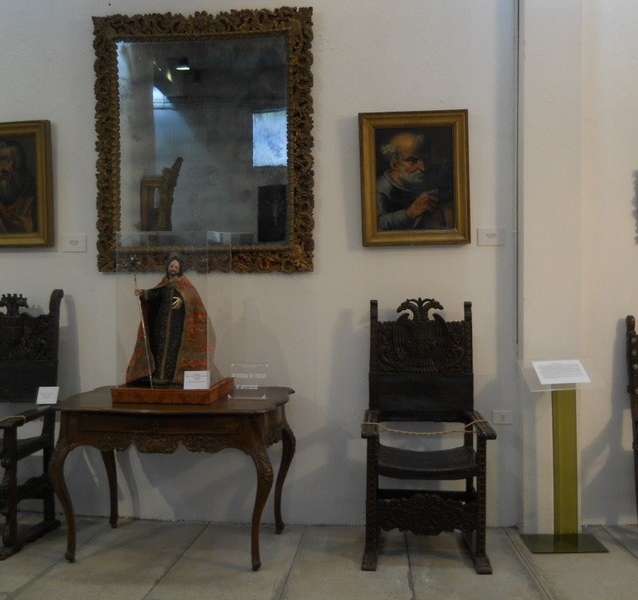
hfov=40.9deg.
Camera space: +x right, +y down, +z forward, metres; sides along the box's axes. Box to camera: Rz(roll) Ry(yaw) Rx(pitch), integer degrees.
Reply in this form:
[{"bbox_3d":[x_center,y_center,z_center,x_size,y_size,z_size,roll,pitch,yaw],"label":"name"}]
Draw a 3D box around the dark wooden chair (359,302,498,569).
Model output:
[{"bbox_3d":[0.534,0.640,4.327,0.640,1.269,0.620,0,2,5],"label":"dark wooden chair"}]

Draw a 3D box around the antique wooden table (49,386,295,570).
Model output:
[{"bbox_3d":[-0.722,0.889,4.418,1.110,0.781,0.740,0,2,9],"label":"antique wooden table"}]

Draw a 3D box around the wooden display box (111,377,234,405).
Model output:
[{"bbox_3d":[-0.738,0.463,4.406,0.499,0.071,0.458,0,2,9],"label":"wooden display box"}]

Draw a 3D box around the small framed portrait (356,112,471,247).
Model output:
[{"bbox_3d":[0.523,-0.658,4.633,0.585,0.710,0.060,-1,2,7],"label":"small framed portrait"}]

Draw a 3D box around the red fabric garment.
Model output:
[{"bbox_3d":[-0.768,0.162,4.399,0.390,0.555,0.280,0,2,8],"label":"red fabric garment"}]

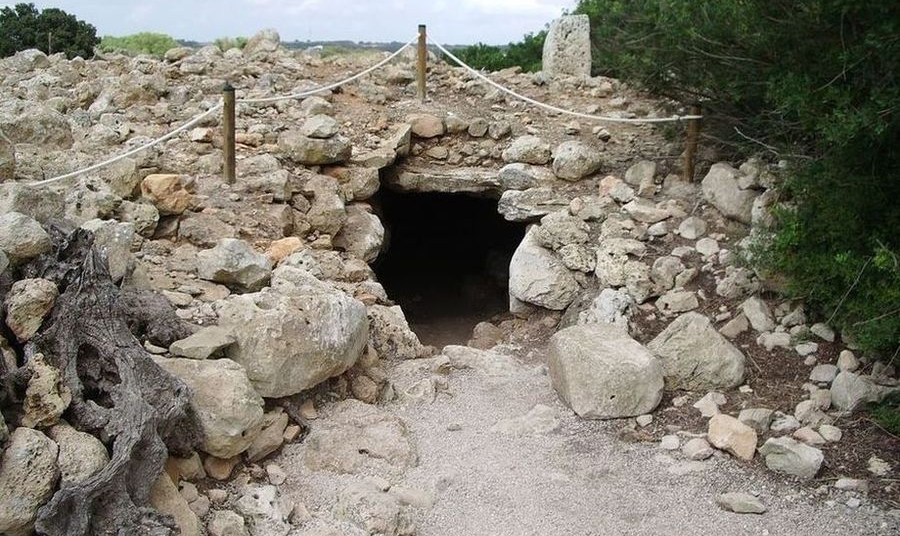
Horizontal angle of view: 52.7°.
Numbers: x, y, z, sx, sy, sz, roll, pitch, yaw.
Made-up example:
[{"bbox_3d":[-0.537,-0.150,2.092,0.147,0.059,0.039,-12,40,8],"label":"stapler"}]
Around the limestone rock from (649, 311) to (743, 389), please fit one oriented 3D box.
[{"bbox_3d":[1.301,0.436,4.886,0.500,0.350,0.380,4,14,10],"label":"limestone rock"}]

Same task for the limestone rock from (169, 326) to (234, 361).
[{"bbox_3d":[-1.221,0.368,4.522,0.320,0.110,0.220,-1,14,-10],"label":"limestone rock"}]

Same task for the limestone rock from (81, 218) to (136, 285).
[{"bbox_3d":[-1.837,-0.086,4.878,0.260,0.330,0.250,1,14,0],"label":"limestone rock"}]

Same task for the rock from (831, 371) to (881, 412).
[{"bbox_3d":[1.914,0.582,4.282,0.240,0.150,0.200,6,15,25],"label":"rock"}]

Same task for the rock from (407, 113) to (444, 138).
[{"bbox_3d":[-0.168,-0.979,6.246,0.260,0.160,0.210,0,14,-1],"label":"rock"}]

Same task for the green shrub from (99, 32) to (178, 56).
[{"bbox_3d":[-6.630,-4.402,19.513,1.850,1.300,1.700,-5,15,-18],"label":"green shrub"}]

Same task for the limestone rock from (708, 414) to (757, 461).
[{"bbox_3d":[1.195,0.717,3.850,0.210,0.175,0.170,0,14,0],"label":"limestone rock"}]

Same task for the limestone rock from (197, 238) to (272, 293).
[{"bbox_3d":[-1.270,-0.019,5.354,0.430,0.260,0.320,-2,14,-15],"label":"limestone rock"}]

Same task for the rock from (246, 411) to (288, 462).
[{"bbox_3d":[-0.783,0.719,3.882,0.190,0.180,0.220,-3,14,-12],"label":"rock"}]

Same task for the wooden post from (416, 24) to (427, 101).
[{"bbox_3d":[-0.245,-1.827,8.099,0.075,0.690,0.075,1,14,0],"label":"wooden post"}]

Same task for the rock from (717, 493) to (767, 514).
[{"bbox_3d":[1.082,0.874,3.376,0.175,0.050,0.100,5,15,19],"label":"rock"}]

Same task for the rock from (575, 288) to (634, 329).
[{"bbox_3d":[0.841,0.237,4.948,0.320,0.270,0.280,2,14,10],"label":"rock"}]

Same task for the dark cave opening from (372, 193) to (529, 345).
[{"bbox_3d":[0.003,0.007,5.900,0.970,1.050,0.750,0,14,0],"label":"dark cave opening"}]

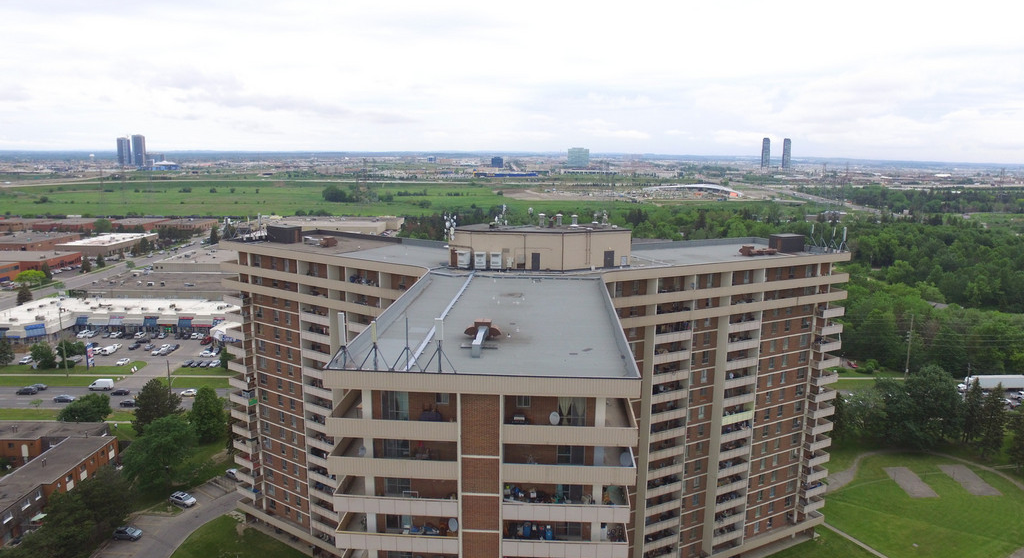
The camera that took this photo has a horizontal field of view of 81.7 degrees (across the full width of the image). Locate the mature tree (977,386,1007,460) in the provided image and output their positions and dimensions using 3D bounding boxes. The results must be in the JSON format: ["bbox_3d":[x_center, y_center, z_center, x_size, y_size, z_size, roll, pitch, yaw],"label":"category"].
[{"bbox_3d":[100.006,29.623,123.412,5.000,16.580,5.000,11,15,40],"label":"mature tree"}]

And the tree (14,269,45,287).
[{"bbox_3d":[-220.823,-0.448,271.138,11.500,7.955,11.500,-9,15,-39],"label":"tree"}]

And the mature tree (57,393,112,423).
[{"bbox_3d":[-101.002,30.887,139.642,10.800,8.460,10.800,1,12,0],"label":"mature tree"}]

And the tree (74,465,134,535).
[{"bbox_3d":[-69.000,37.411,100.530,9.200,12.310,9.200,1,12,0],"label":"tree"}]

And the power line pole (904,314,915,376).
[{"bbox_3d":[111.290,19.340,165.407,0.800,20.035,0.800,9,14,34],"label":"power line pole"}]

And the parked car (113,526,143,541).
[{"bbox_3d":[-64.695,43.066,99.872,4.400,1.580,1.800,1,12,3],"label":"parked car"}]

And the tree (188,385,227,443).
[{"bbox_3d":[-65.182,28.827,126.767,7.200,12.740,7.200,-6,13,-28],"label":"tree"}]

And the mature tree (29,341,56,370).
[{"bbox_3d":[-140.290,22.724,176.737,7.000,8.460,7.000,1,12,0],"label":"mature tree"}]

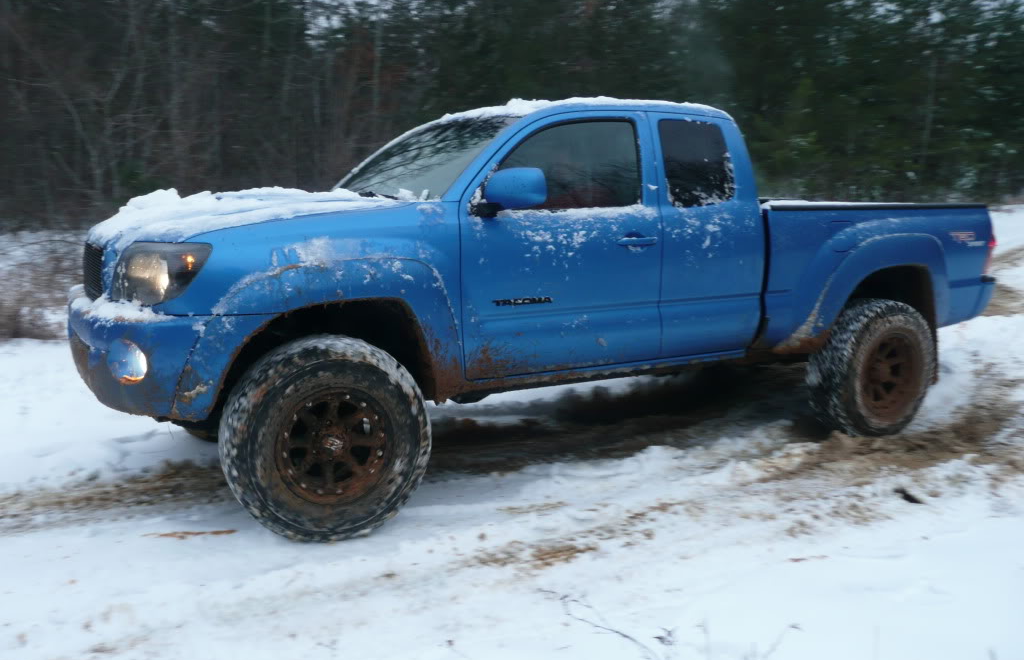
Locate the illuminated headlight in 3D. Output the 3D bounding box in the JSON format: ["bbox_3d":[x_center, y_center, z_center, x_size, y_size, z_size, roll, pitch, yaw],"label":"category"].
[{"bbox_3d":[-1.340,-0.220,3.362,0.340,0.250,0.340,-5,10,-28],"label":"illuminated headlight"}]

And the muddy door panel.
[{"bbox_3d":[0.213,-0.416,4.074,1.090,1.200,0.230,-5,10,-28],"label":"muddy door panel"}]

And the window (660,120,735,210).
[{"bbox_3d":[0.921,-0.822,4.441,0.440,0.420,0.060,-5,-6,-28],"label":"window"}]

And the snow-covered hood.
[{"bbox_3d":[-1.287,-0.523,4.102,1.260,0.270,1.480,-5,10,-28],"label":"snow-covered hood"}]

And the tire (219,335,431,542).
[{"bbox_3d":[-0.764,0.437,3.630,0.840,0.840,0.290,-5,10,-28],"label":"tire"}]

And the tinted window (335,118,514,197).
[{"bbox_3d":[-0.477,-0.876,4.487,0.720,0.160,1.400,-43,25,-16],"label":"tinted window"}]

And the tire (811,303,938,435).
[{"bbox_3d":[2.098,0.202,5.152,0.840,0.840,0.290,-5,10,-28],"label":"tire"}]

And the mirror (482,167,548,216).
[{"bbox_3d":[0.004,-0.592,3.713,0.160,0.200,0.260,-5,10,-28],"label":"mirror"}]

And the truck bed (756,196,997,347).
[{"bbox_3d":[1.777,-0.445,5.784,1.940,0.740,1.840,-5,10,-28],"label":"truck bed"}]

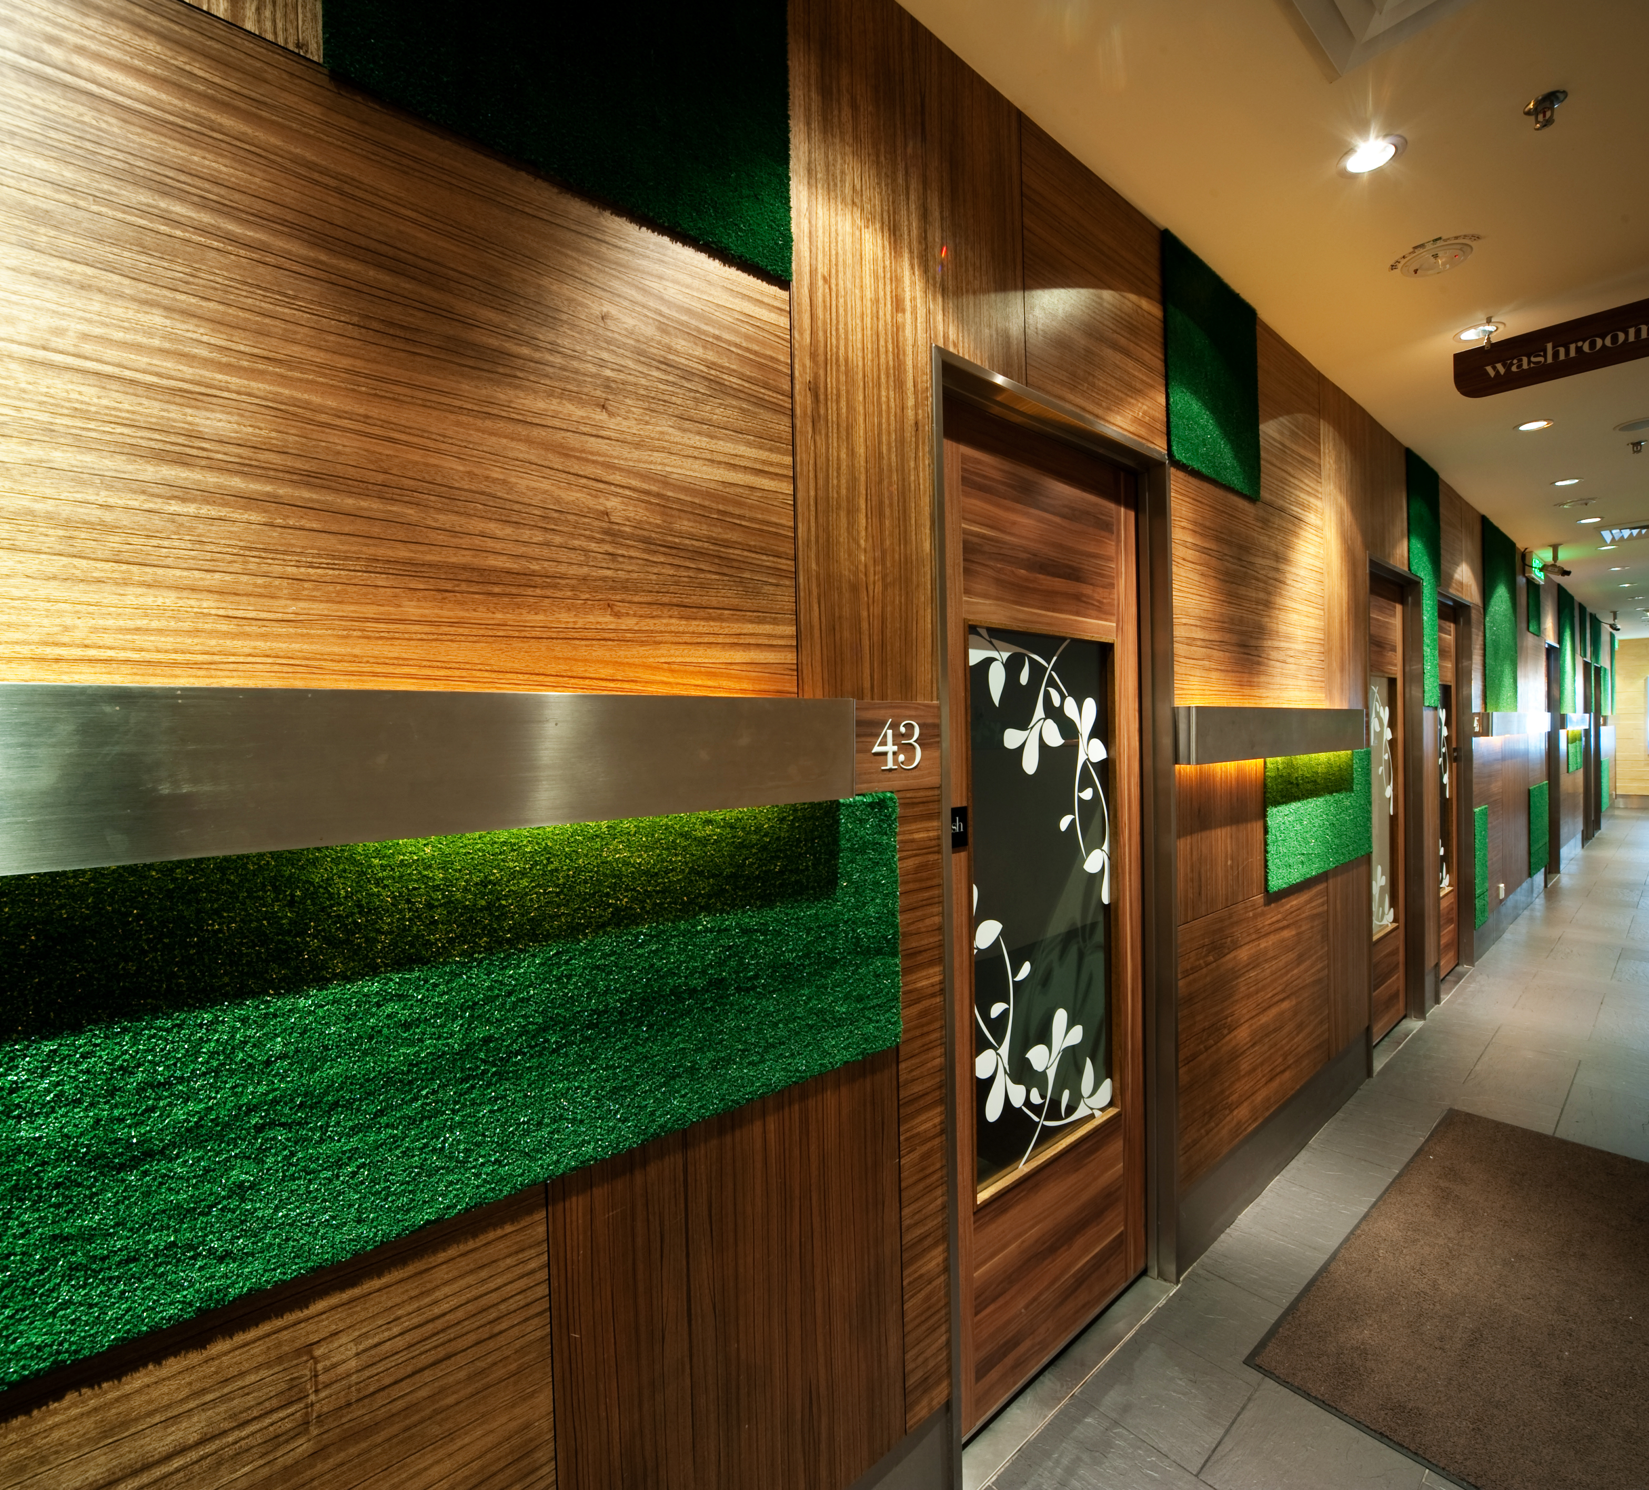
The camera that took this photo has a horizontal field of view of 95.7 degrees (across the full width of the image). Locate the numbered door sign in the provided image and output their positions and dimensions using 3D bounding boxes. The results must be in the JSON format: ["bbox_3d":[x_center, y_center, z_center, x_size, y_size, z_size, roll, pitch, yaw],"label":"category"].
[{"bbox_3d":[0.131,0.003,1.303,0.120,0.092,0.012,-2,1,-40],"label":"numbered door sign"}]

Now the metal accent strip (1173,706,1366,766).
[{"bbox_3d":[1.526,-0.042,2.455,1.495,0.151,0.050,-2,1,-40],"label":"metal accent strip"}]

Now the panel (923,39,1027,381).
[{"bbox_3d":[0.309,-1.045,1.495,0.288,0.585,0.022,-2,1,-40],"label":"panel"}]

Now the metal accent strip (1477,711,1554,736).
[{"bbox_3d":[5.242,-0.162,5.599,2.741,0.151,0.050,-2,1,-40],"label":"metal accent strip"}]

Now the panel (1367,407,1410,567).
[{"bbox_3d":[2.520,-1.101,3.346,0.648,0.588,0.020,-2,1,-40],"label":"panel"}]

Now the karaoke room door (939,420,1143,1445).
[{"bbox_3d":[0.519,0.359,1.774,0.832,2.161,0.050,-2,1,-40],"label":"karaoke room door"}]

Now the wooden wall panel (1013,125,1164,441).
[{"bbox_3d":[0.666,-1.058,1.794,0.632,0.590,0.022,-2,1,-40],"label":"wooden wall panel"}]

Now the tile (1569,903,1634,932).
[{"bbox_3d":[5.774,1.302,5.540,0.617,0.015,0.294,-2,1,-40],"label":"tile"}]

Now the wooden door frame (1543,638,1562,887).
[{"bbox_3d":[6.637,0.175,6.886,0.956,2.176,0.147,-2,1,-40],"label":"wooden door frame"}]

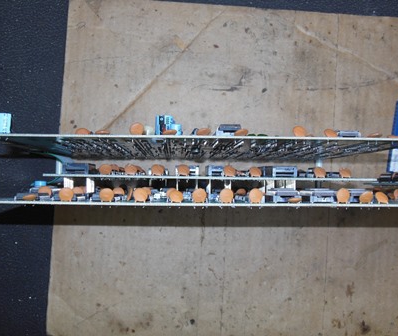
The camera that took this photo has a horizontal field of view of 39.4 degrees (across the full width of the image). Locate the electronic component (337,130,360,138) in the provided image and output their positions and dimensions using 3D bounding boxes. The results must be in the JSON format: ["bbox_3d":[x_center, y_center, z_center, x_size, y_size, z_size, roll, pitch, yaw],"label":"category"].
[{"bbox_3d":[0.097,-0.020,0.378,0.016,0.033,0.007,1,89,-3],"label":"electronic component"}]

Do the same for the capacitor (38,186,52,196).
[{"bbox_3d":[-0.100,0.017,0.362,0.009,0.003,0.008,1,89,-3],"label":"capacitor"}]

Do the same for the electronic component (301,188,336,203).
[{"bbox_3d":[0.077,0.018,0.360,0.016,0.033,0.007,1,89,-3],"label":"electronic component"}]

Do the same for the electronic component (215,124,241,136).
[{"bbox_3d":[0.018,-0.022,0.363,0.016,0.033,0.008,1,89,-3],"label":"electronic component"}]

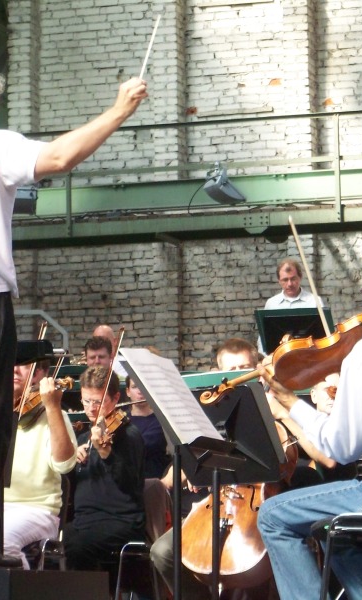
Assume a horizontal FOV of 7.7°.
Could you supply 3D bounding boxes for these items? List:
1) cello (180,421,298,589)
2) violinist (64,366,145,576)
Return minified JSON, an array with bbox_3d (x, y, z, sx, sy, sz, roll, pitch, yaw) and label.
[{"bbox_3d":[0.278,0.704,10.894,0.430,1.357,0.270,2,-36,21],"label":"cello"},{"bbox_3d":[-0.351,0.918,12.029,0.500,1.250,0.780,-3,-7,25],"label":"violinist"}]

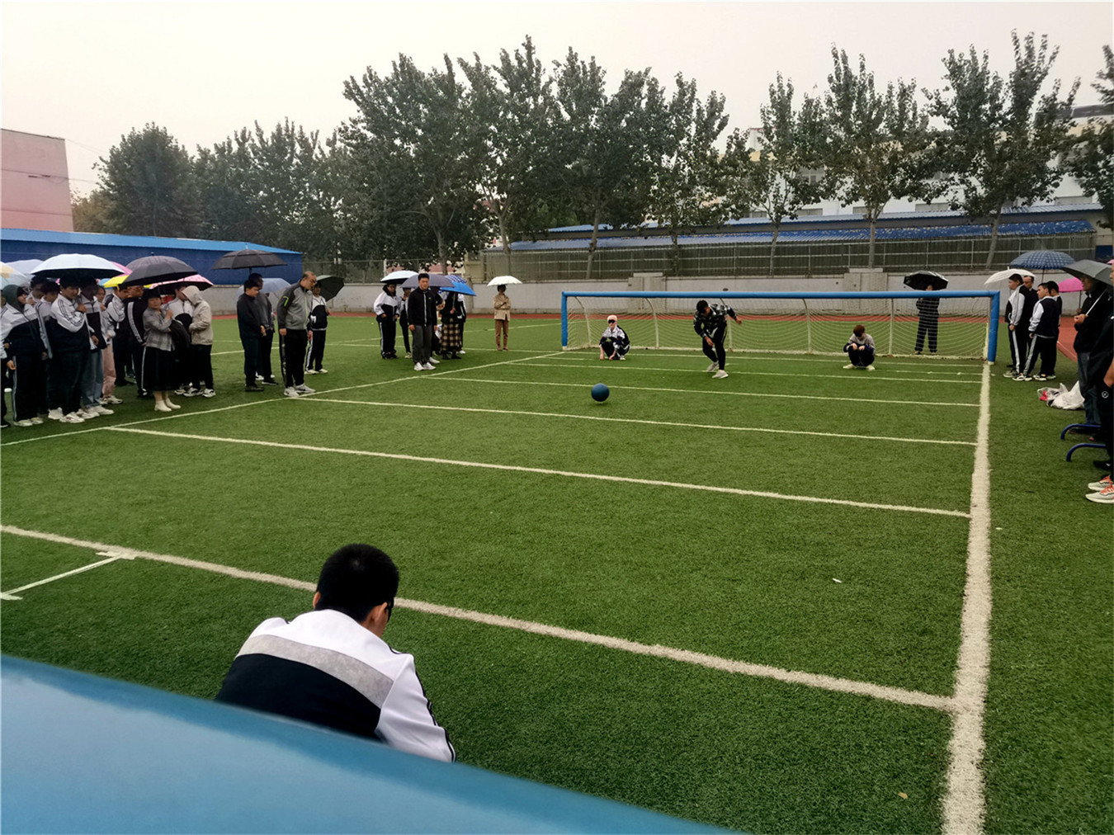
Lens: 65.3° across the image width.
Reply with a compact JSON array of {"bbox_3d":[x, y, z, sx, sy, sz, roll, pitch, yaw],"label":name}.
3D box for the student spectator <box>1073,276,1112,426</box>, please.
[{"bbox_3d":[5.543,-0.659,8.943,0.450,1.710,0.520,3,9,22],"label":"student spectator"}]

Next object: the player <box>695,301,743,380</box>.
[{"bbox_3d":[2.851,-1.428,15.340,0.720,1.340,0.900,4,10,28],"label":"player"}]

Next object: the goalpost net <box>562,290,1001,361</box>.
[{"bbox_3d":[4.644,-2.133,19.605,9.516,1.440,1.300,4,10,26],"label":"goalpost net"}]

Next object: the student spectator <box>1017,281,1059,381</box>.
[{"bbox_3d":[7.881,-1.413,14.179,0.480,1.580,0.500,8,12,44],"label":"student spectator"}]

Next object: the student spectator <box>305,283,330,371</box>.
[{"bbox_3d":[-4.402,-1.651,15.985,0.380,1.660,0.500,8,12,44],"label":"student spectator"}]

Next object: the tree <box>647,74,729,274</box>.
[{"bbox_3d":[7.061,-12.980,46.834,4.490,10.570,4.270,1,9,8],"label":"tree"}]

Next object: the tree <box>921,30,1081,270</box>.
[{"bbox_3d":[20.520,-12.237,40.045,6.540,10.560,6.210,4,10,26],"label":"tree"}]

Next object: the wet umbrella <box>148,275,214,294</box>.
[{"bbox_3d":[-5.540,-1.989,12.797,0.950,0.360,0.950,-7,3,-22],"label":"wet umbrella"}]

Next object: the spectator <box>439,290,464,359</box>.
[{"bbox_3d":[-2.358,-2.161,19.219,0.490,1.610,0.380,-6,10,-33],"label":"spectator"}]

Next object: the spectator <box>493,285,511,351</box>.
[{"bbox_3d":[-1.346,-2.410,20.956,0.450,1.620,0.350,-1,9,-5],"label":"spectator"}]

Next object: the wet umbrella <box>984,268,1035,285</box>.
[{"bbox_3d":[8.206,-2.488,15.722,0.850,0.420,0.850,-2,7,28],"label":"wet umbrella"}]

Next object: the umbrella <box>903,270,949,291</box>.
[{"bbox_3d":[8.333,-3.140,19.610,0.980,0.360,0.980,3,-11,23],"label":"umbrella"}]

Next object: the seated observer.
[{"bbox_3d":[-0.489,0.802,2.018,0.620,0.970,0.780,4,9,24],"label":"seated observer"}]

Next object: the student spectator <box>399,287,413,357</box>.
[{"bbox_3d":[-3.376,-2.183,19.395,0.470,1.610,0.360,-7,11,-37],"label":"student spectator"}]

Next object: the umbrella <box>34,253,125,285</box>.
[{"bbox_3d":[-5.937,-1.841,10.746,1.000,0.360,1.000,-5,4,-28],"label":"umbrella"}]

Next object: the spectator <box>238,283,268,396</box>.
[{"bbox_3d":[-4.679,-1.268,13.360,0.380,1.690,0.500,2,9,18],"label":"spectator"}]

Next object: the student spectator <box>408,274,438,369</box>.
[{"bbox_3d":[-2.573,-1.832,16.575,0.550,1.760,0.360,-4,10,-25],"label":"student spectator"}]

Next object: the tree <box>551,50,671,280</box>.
[{"bbox_3d":[3.047,-14.197,49.064,6.940,12.600,6.590,0,9,2],"label":"tree"}]

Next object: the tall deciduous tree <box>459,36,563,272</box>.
[{"bbox_3d":[-2.721,-15.198,51.250,6.300,13.850,5.980,-1,9,-3],"label":"tall deciduous tree"}]

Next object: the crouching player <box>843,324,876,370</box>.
[{"bbox_3d":[5.764,-1.389,16.500,0.600,0.830,0.580,3,9,22],"label":"crouching player"}]

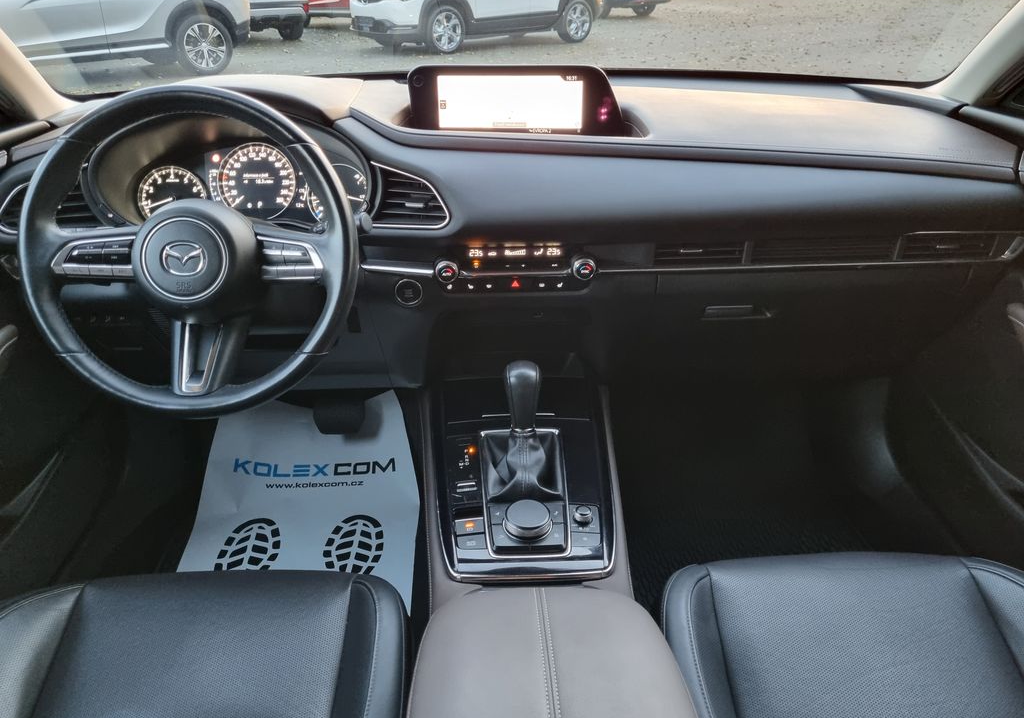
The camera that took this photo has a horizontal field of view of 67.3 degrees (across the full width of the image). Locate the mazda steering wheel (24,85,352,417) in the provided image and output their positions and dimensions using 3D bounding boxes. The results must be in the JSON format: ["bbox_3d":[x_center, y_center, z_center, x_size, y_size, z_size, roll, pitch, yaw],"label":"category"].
[{"bbox_3d":[-0.355,-0.120,0.871,0.370,0.370,0.100,-2,3,-3],"label":"mazda steering wheel"}]

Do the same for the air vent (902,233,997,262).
[{"bbox_3d":[0.622,-0.159,1.097,0.134,0.038,0.030,-1,22,0],"label":"air vent"}]

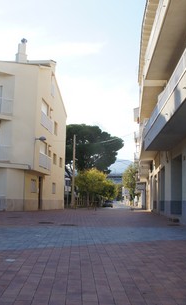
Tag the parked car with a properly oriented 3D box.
[{"bbox_3d":[2.648,9.042,60.000,1.750,1.460,4.200,0,-8,6],"label":"parked car"}]

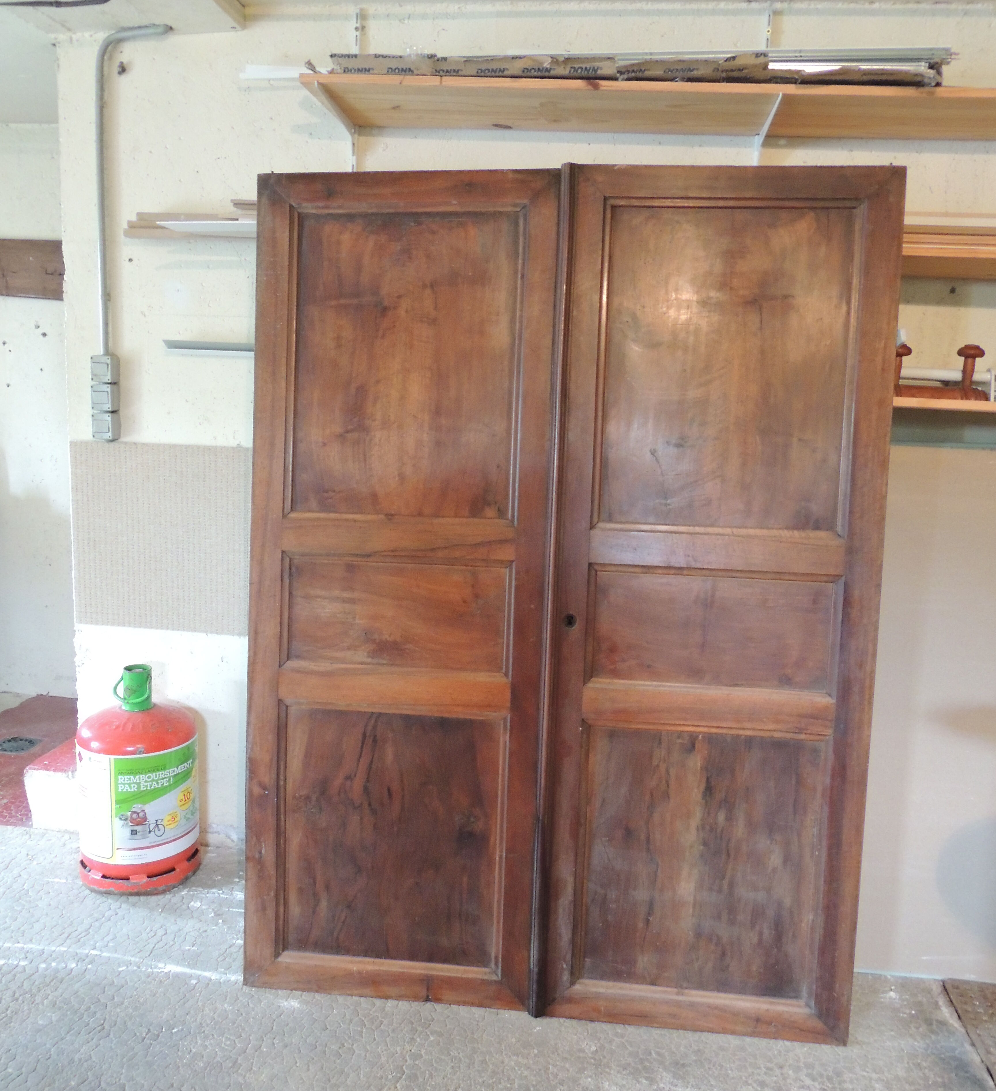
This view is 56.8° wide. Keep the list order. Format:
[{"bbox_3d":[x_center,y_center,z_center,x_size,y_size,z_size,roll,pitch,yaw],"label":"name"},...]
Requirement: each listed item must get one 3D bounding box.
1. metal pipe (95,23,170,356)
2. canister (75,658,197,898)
[{"bbox_3d":[-0.931,-0.897,2.365,0.203,0.814,0.032,4,10,6],"label":"metal pipe"},{"bbox_3d":[-0.958,0.597,2.466,0.310,0.556,0.310,-6,13,-41],"label":"canister"}]

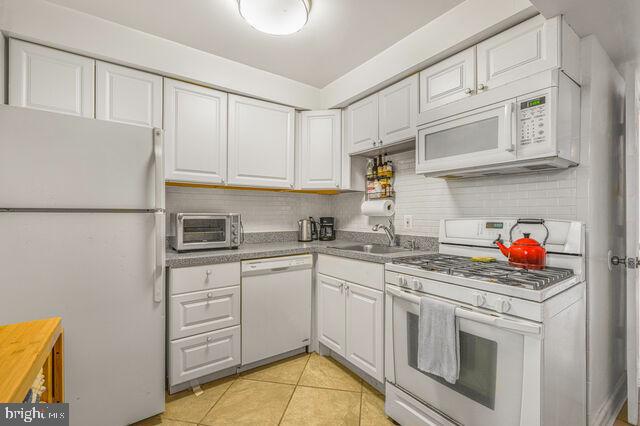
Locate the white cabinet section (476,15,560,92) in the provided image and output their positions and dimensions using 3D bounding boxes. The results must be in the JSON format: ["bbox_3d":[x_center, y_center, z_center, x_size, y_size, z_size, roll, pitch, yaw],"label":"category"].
[{"bbox_3d":[1.147,-0.828,1.577,0.320,0.286,0.382,0,-1,-35],"label":"white cabinet section"}]

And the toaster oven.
[{"bbox_3d":[-0.942,0.150,2.348,0.447,0.289,0.345,0,0,-35],"label":"toaster oven"}]

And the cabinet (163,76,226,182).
[{"bbox_3d":[-1.014,-0.591,2.274,0.446,0.744,0.320,0,0,-35],"label":"cabinet"}]

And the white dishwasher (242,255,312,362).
[{"bbox_3d":[-0.497,0.747,2.516,0.619,0.790,0.589,0,0,-35],"label":"white dishwasher"}]

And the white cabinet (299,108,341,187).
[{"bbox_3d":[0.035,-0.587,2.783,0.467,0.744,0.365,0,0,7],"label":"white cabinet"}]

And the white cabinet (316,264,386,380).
[{"bbox_3d":[0.448,0.751,2.291,0.599,0.721,0.734,0,0,-35],"label":"white cabinet"}]

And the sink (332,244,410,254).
[{"bbox_3d":[0.420,0.373,2.318,0.462,0.178,0.558,0,0,-35],"label":"sink"}]

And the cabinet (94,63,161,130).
[{"bbox_3d":[-1.353,-0.757,2.037,0.384,0.416,0.320,0,0,-35],"label":"cabinet"}]

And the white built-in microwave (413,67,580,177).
[{"bbox_3d":[1.025,-0.467,1.731,0.381,0.417,0.767,0,0,-35],"label":"white built-in microwave"}]

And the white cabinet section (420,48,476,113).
[{"bbox_3d":[0.927,-0.826,1.890,0.320,0.286,0.382,0,-1,-35],"label":"white cabinet section"}]

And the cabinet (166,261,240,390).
[{"bbox_3d":[-0.940,0.749,2.204,0.464,0.792,0.589,0,0,-35],"label":"cabinet"}]

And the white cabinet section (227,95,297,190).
[{"bbox_3d":[-0.580,-0.596,2.606,0.624,0.738,0.320,0,-1,-35],"label":"white cabinet section"}]

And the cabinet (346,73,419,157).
[{"bbox_3d":[0.609,-0.741,2.364,0.335,0.439,0.742,0,0,-35],"label":"cabinet"}]

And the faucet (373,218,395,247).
[{"bbox_3d":[0.544,0.168,2.413,0.274,0.244,0.071,0,0,-35],"label":"faucet"}]

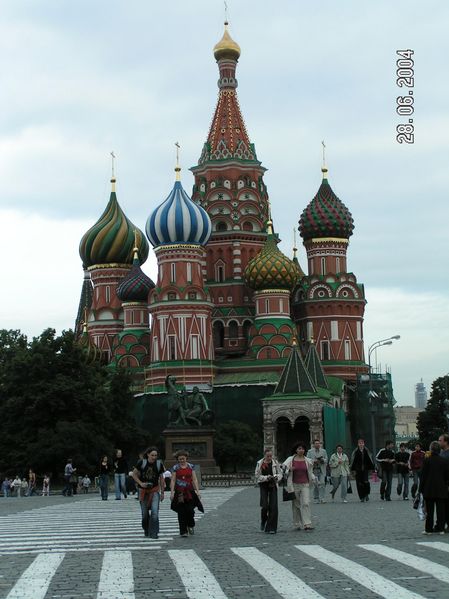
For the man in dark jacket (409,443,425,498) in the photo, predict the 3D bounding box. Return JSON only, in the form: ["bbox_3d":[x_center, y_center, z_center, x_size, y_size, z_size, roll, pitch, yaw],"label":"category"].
[{"bbox_3d":[5.866,5.258,33.414,0.520,1.702,0.450,-1,-8,8],"label":"man in dark jacket"}]

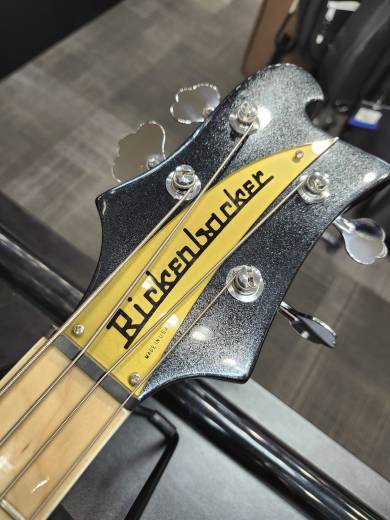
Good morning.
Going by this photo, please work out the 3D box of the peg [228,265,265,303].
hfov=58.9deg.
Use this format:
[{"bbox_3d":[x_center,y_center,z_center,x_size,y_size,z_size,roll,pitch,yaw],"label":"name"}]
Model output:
[{"bbox_3d":[0.024,0.009,0.154,0.018,0.009,0.018,3,71,-8],"label":"peg"}]

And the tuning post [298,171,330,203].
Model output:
[{"bbox_3d":[0.064,-0.039,0.178,0.018,0.009,0.018,3,71,-8],"label":"tuning post"}]

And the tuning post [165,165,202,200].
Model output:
[{"bbox_3d":[-0.005,-0.039,0.166,0.018,0.009,0.018,3,71,-8],"label":"tuning post"}]

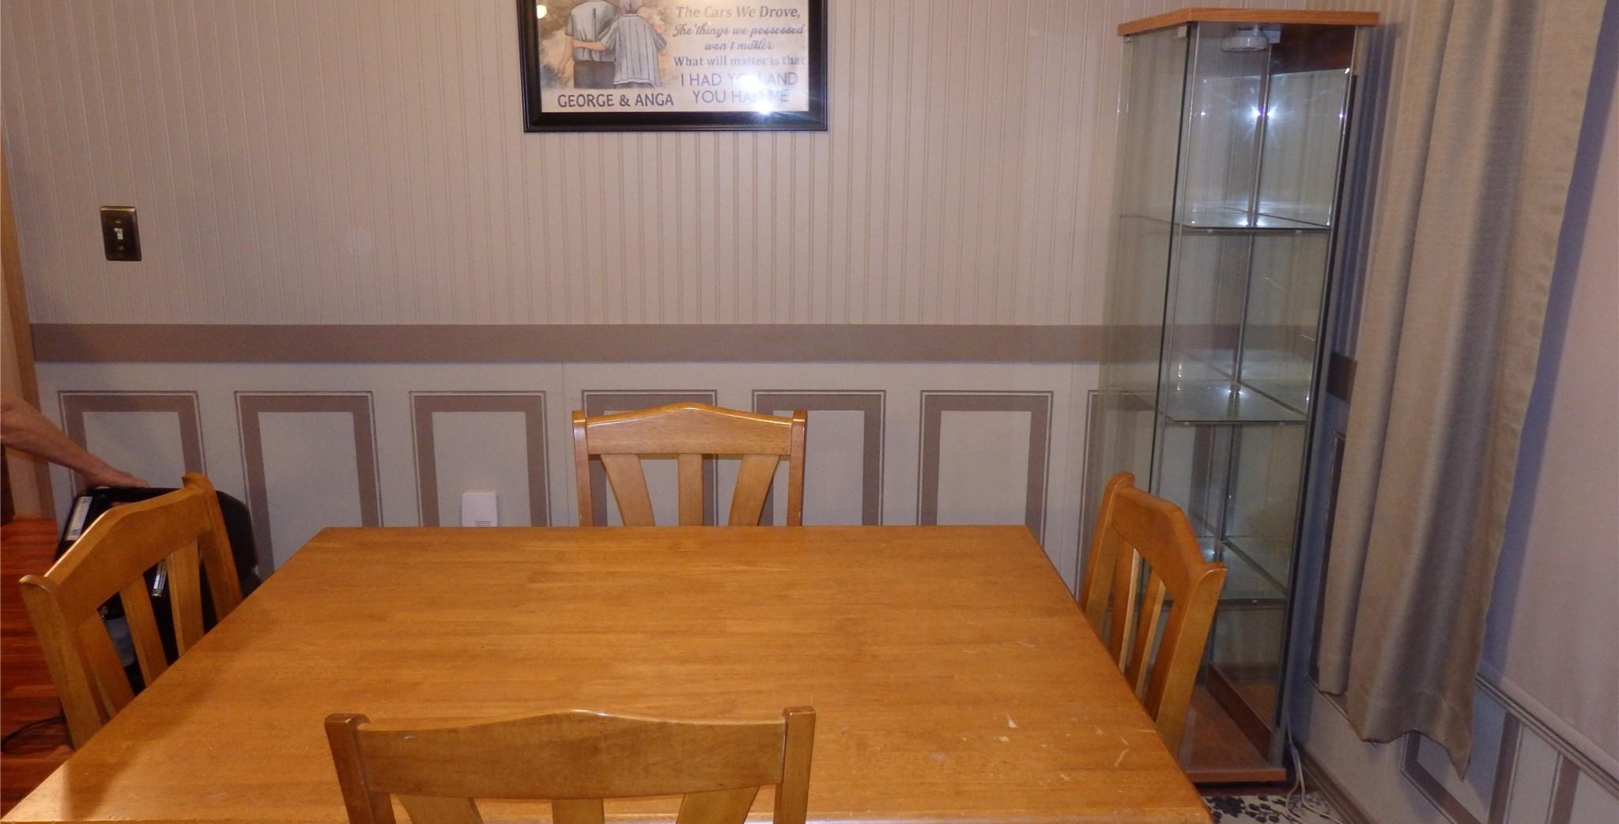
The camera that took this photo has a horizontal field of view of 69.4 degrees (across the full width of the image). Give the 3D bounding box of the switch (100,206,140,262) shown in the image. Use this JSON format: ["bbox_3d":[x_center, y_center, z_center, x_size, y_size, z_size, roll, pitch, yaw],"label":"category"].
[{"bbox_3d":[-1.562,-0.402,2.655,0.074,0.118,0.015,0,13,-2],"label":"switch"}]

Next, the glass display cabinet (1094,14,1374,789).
[{"bbox_3d":[0.867,-0.008,2.584,0.366,1.634,0.428,0,13,-3],"label":"glass display cabinet"}]

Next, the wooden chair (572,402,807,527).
[{"bbox_3d":[-0.217,0.477,2.087,0.447,0.908,0.495,0,13,-2],"label":"wooden chair"}]

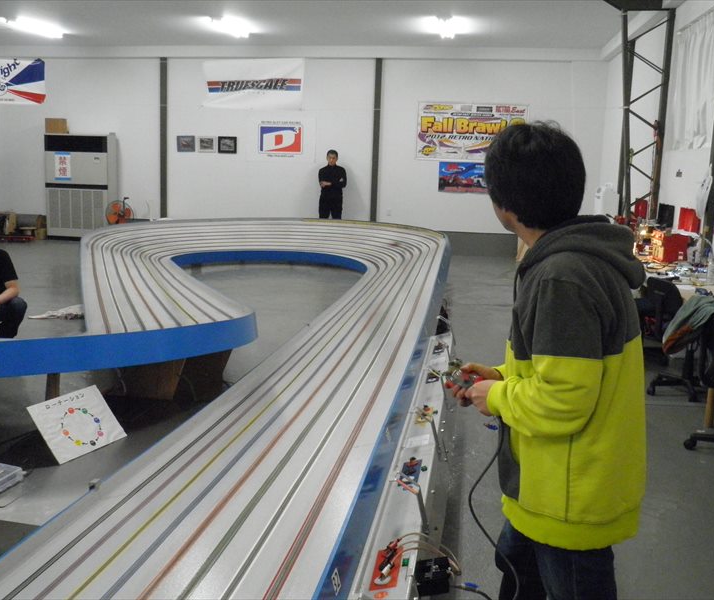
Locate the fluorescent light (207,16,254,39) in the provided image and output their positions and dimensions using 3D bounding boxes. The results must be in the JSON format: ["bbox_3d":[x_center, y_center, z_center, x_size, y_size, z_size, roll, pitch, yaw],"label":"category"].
[{"bbox_3d":[-1.919,-4.095,11.782,0.250,0.120,1.350,3,10,9],"label":"fluorescent light"}]

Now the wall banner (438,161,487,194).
[{"bbox_3d":[1.908,-2.127,13.681,0.980,0.503,0.020,3,10,9],"label":"wall banner"}]

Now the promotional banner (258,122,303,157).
[{"bbox_3d":[-1.377,-2.889,14.097,0.843,0.610,0.020,3,10,9],"label":"promotional banner"}]

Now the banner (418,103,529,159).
[{"bbox_3d":[1.964,-2.882,13.549,1.867,0.982,0.020,3,10,9],"label":"banner"}]

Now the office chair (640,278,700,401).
[{"bbox_3d":[2.281,0.234,5.412,0.560,0.830,0.540,-3,11,-29],"label":"office chair"}]

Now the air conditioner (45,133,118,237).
[{"bbox_3d":[-4.903,-1.984,14.062,1.173,1.854,0.410,3,10,9],"label":"air conditioner"}]

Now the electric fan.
[{"bbox_3d":[-4.119,-1.363,13.655,0.521,0.818,0.350,0,10,-10],"label":"electric fan"}]

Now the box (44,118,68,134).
[{"bbox_3d":[-5.244,-3.050,13.890,0.415,0.282,0.250,2,9,0],"label":"box"}]

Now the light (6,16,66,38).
[{"bbox_3d":[-5.099,-4.312,12.422,0.250,0.120,1.350,3,10,9],"label":"light"}]

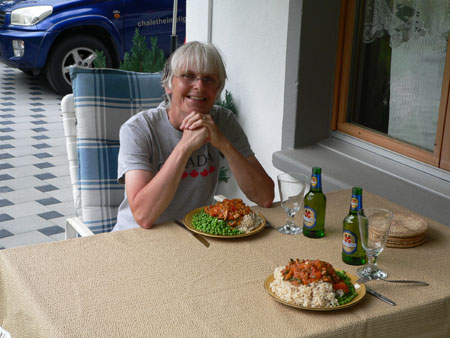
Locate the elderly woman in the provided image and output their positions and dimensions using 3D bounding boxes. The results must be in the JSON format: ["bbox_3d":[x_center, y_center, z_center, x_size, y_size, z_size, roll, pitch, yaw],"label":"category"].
[{"bbox_3d":[-0.091,0.231,2.345,0.520,1.280,0.640,-8,21,-24],"label":"elderly woman"}]

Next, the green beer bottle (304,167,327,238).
[{"bbox_3d":[0.272,0.098,2.121,0.067,0.214,0.067,9,21,22],"label":"green beer bottle"}]

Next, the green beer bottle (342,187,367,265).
[{"bbox_3d":[0.362,0.157,1.957,0.067,0.214,0.067,9,21,22],"label":"green beer bottle"}]

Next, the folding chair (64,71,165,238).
[{"bbox_3d":[-0.196,0.281,2.450,0.580,1.120,0.650,-8,21,-24],"label":"folding chair"}]

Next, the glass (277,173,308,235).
[{"bbox_3d":[0.204,0.108,2.155,0.092,0.172,0.092,1,19,0],"label":"glass"}]

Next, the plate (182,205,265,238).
[{"bbox_3d":[-0.003,0.167,2.201,0.255,0.027,0.255,1,19,0],"label":"plate"}]

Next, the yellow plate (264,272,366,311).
[{"bbox_3d":[0.230,0.305,1.814,0.255,0.027,0.255,1,19,0],"label":"yellow plate"}]

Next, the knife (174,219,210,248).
[{"bbox_3d":[-0.103,0.193,2.139,0.021,0.012,0.225,-10,22,-29],"label":"knife"}]

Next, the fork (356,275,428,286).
[{"bbox_3d":[0.441,0.299,1.845,0.186,0.022,0.025,2,19,5],"label":"fork"}]

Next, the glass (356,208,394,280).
[{"bbox_3d":[0.400,0.203,1.891,0.092,0.172,0.092,1,19,0],"label":"glass"}]

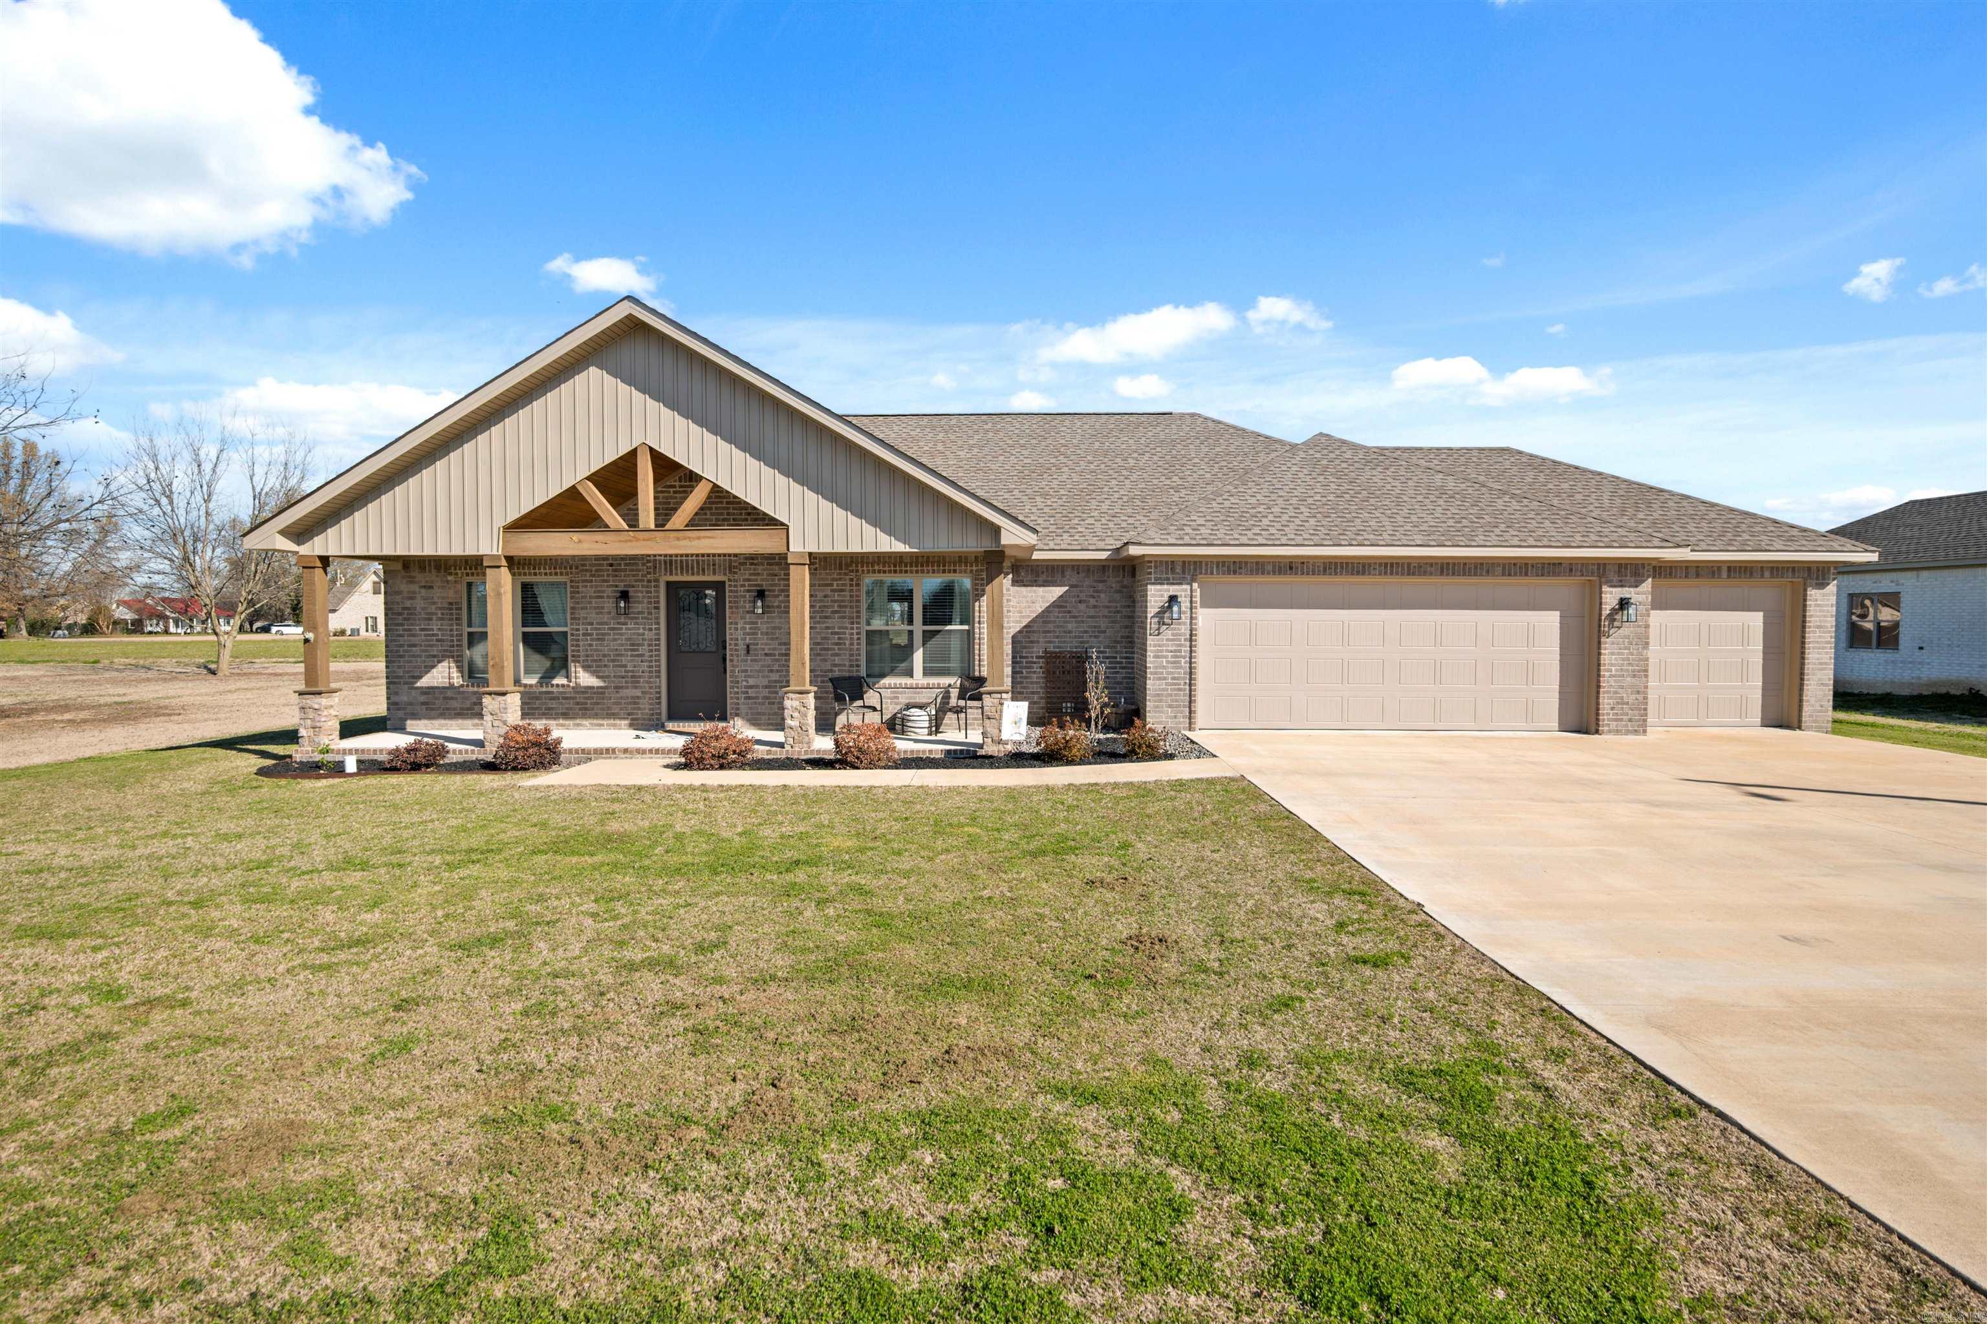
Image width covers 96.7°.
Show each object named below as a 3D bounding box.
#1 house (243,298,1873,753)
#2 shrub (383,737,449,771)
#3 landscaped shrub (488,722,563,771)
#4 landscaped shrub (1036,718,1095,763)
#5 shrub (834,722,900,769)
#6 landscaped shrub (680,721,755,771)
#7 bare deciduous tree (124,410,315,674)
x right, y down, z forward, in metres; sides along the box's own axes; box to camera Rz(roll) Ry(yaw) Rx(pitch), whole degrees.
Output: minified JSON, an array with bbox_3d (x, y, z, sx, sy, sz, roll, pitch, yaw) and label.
[{"bbox_3d":[1.511,-2.059,17.389,21.300,6.090,13.450,0,2,1],"label":"house"},{"bbox_3d":[-6.858,1.064,10.490,0.650,0.340,0.630,0,2,1],"label":"shrub"},{"bbox_3d":[-5.546,0.981,10.470,0.770,0.510,0.750,0,2,1],"label":"landscaped shrub"},{"bbox_3d":[0.863,0.955,10.686,0.690,0.540,0.670,0,2,1],"label":"landscaped shrub"},{"bbox_3d":[-1.499,0.983,10.467,0.760,0.550,0.740,0,2,1],"label":"shrub"},{"bbox_3d":[-3.256,0.976,10.440,0.830,0.540,0.810,0,2,1],"label":"landscaped shrub"},{"bbox_3d":[-25.148,-3.809,28.701,5.200,8.590,5.100,0,2,1],"label":"bare deciduous tree"}]

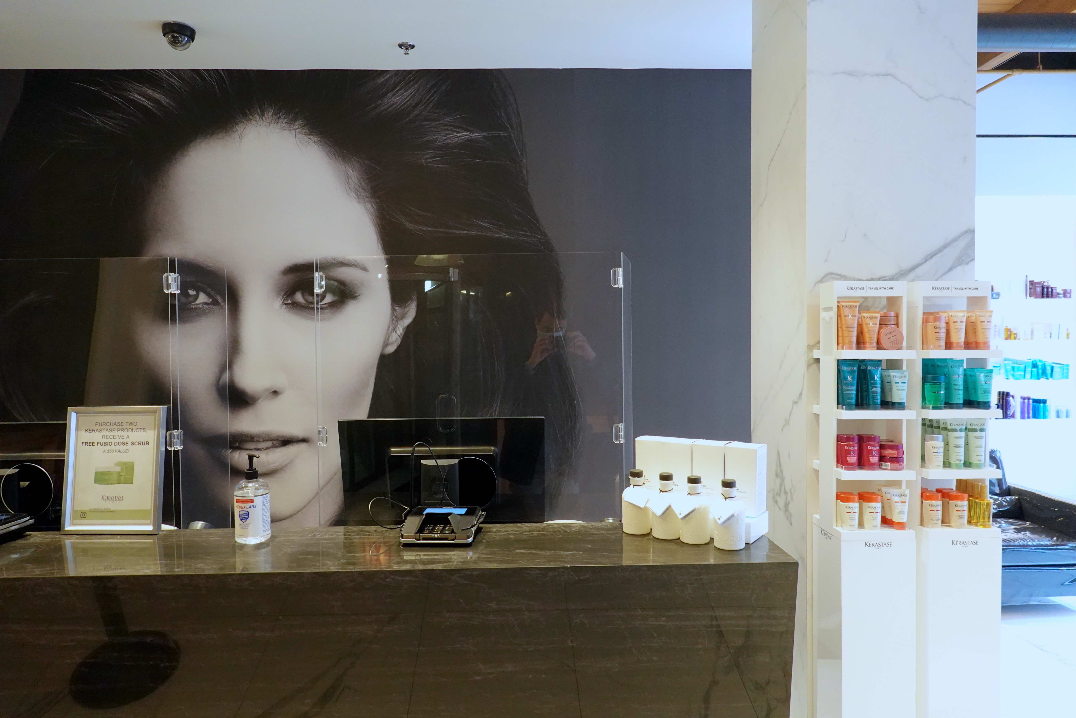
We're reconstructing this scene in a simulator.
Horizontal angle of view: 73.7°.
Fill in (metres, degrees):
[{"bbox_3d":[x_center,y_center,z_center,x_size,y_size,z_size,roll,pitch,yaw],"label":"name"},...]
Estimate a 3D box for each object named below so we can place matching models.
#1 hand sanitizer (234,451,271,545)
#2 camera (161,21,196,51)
[{"bbox_3d":[-0.676,0.327,1.700,0.078,0.202,0.078,1,2,31],"label":"hand sanitizer"},{"bbox_3d":[-1.445,-1.287,2.890,0.124,0.086,0.124,-1,2,-14],"label":"camera"}]

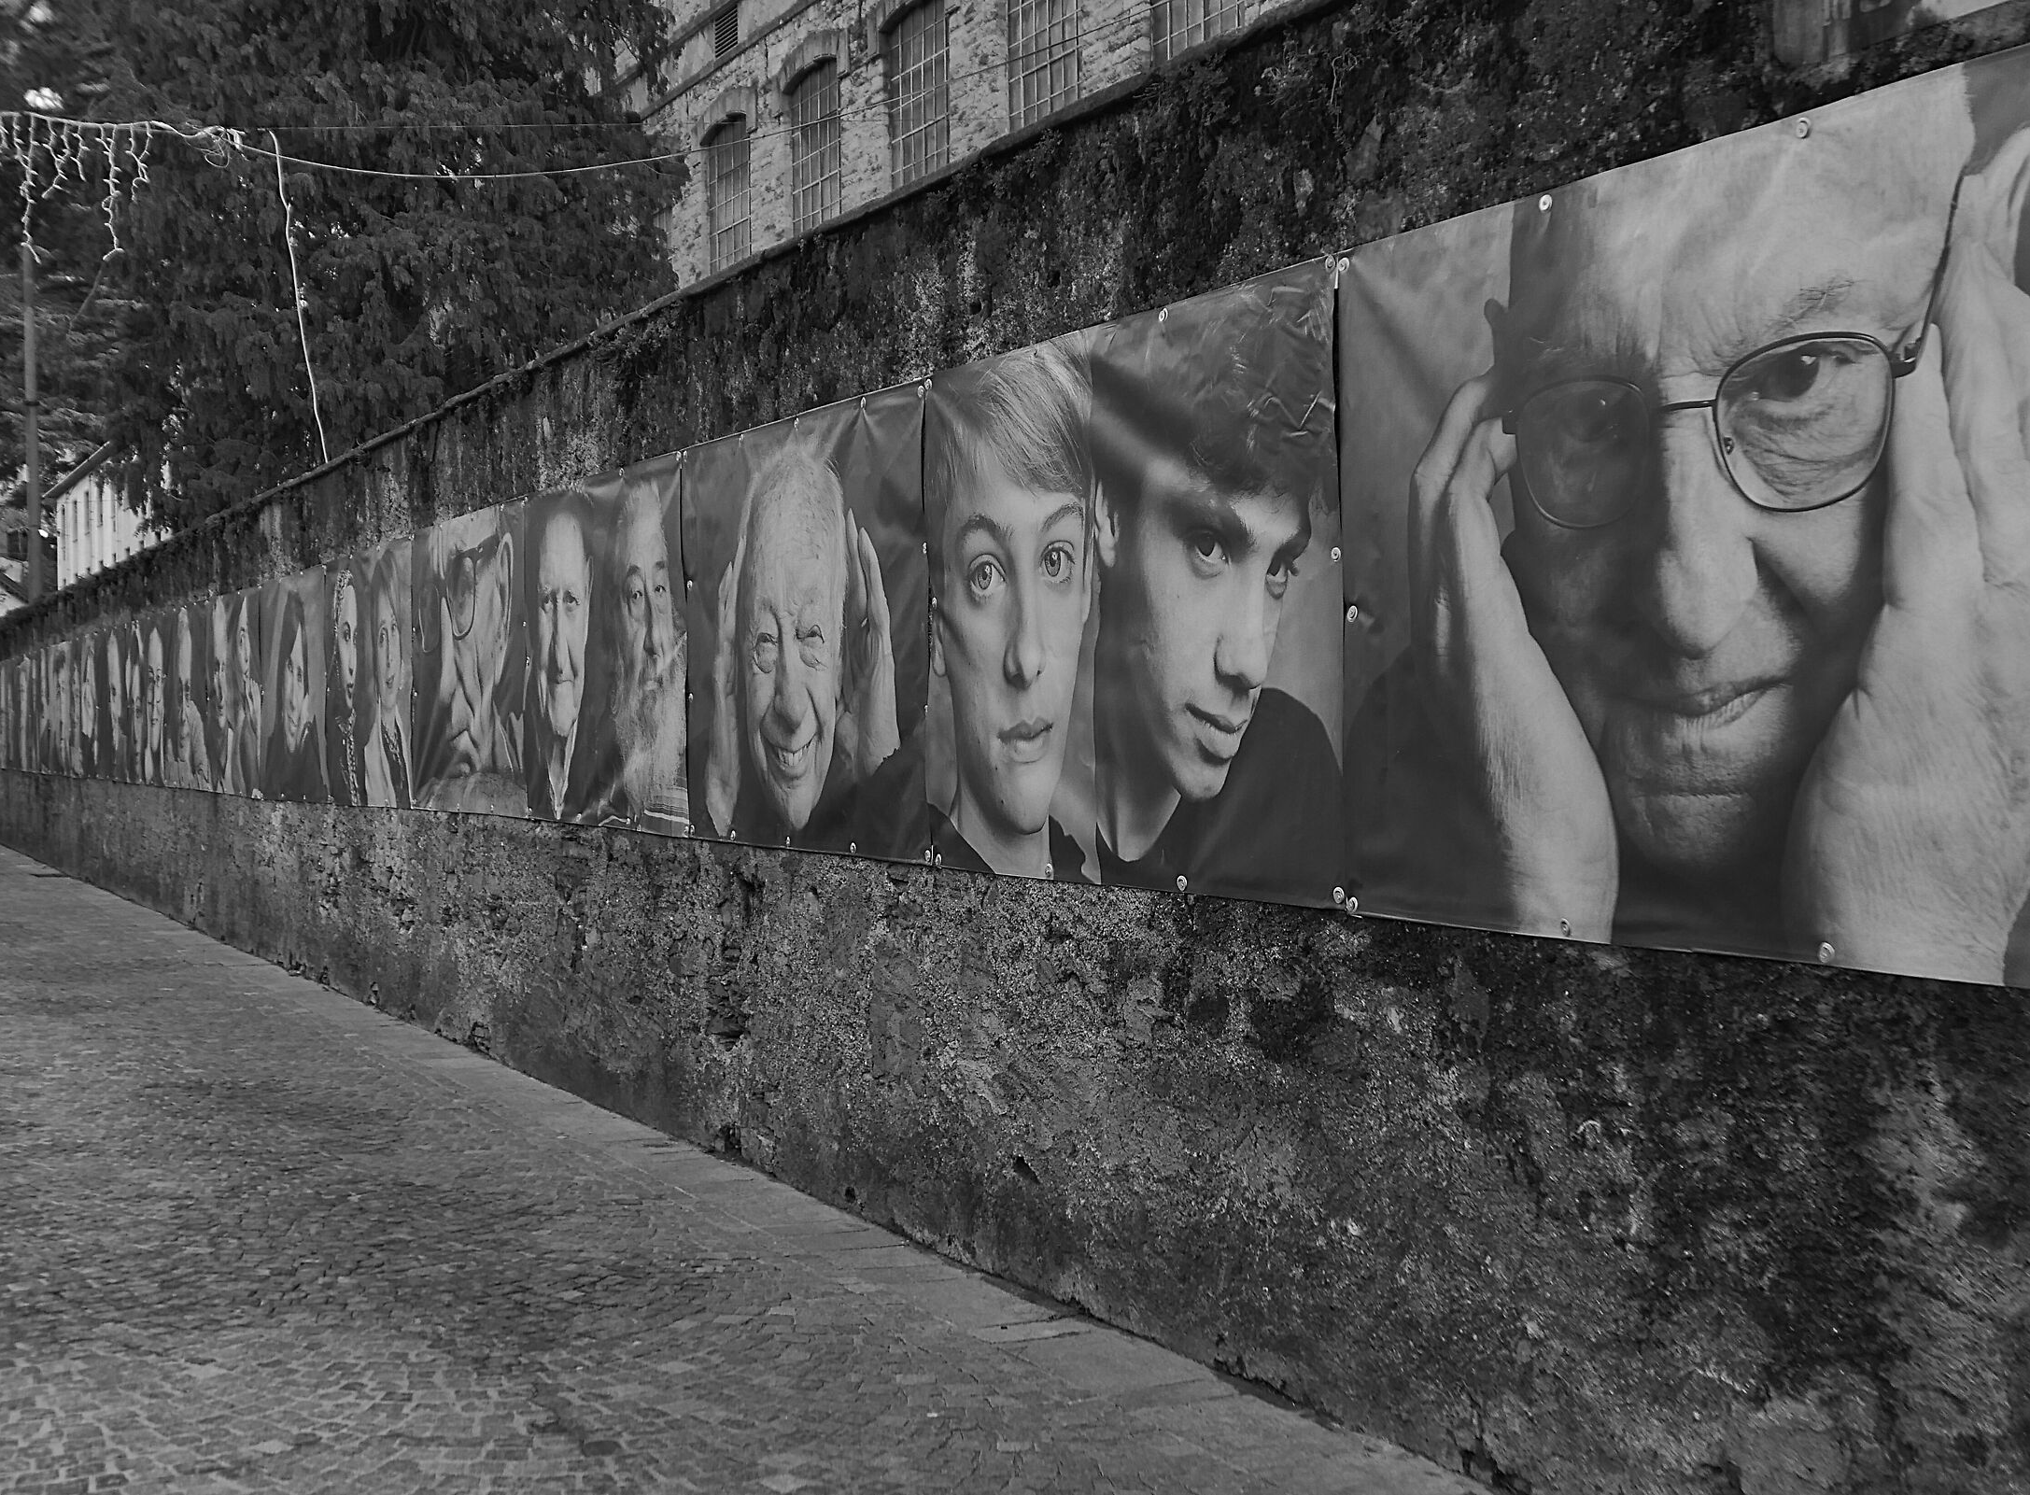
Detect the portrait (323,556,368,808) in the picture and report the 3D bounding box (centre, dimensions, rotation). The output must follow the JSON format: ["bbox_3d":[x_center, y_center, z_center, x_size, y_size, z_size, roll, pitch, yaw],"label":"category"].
[{"bbox_3d":[-4.121,-0.411,14.987,0.030,1.500,1.149,-1,1,-27],"label":"portrait"}]

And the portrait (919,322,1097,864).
[{"bbox_3d":[-0.023,-0.377,7.080,0.030,1.500,1.084,-1,1,-27],"label":"portrait"}]

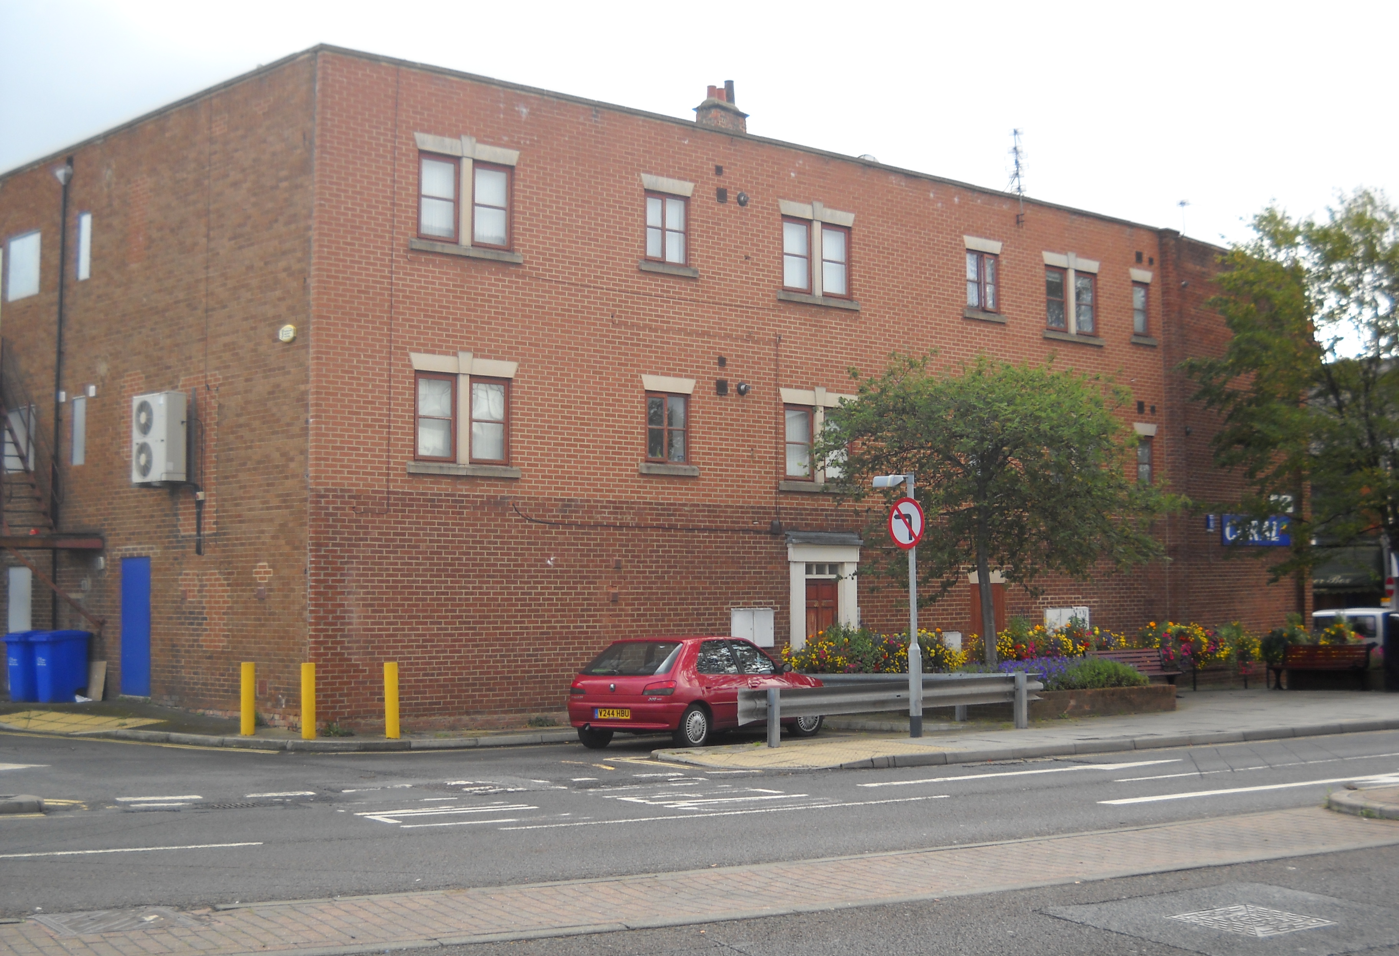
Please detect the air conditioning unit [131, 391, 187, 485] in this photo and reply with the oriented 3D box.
[{"bbox_3d":[-7.309,-0.511,24.671,0.330,1.200,0.940,3,-5,-44],"label":"air conditioning unit"}]

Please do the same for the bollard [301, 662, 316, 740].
[{"bbox_3d":[-4.716,2.694,21.950,0.168,0.917,0.168,0,-4,0],"label":"bollard"}]

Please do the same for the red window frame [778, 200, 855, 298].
[{"bbox_3d":[1.829,-3.585,28.777,1.620,1.380,0.130,3,-5,-41],"label":"red window frame"}]

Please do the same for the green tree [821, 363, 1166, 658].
[{"bbox_3d":[4.143,0.509,25.300,4.700,4.400,4.400,0,-4,0],"label":"green tree"}]

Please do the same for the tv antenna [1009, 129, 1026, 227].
[{"bbox_3d":[5.605,-5.285,31.751,0.420,1.750,0.400,3,-5,-41],"label":"tv antenna"}]

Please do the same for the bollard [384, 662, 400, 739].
[{"bbox_3d":[-3.747,2.711,22.150,0.168,0.928,0.168,0,-4,0],"label":"bollard"}]

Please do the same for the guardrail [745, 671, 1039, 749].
[{"bbox_3d":[2.249,2.641,20.800,3.918,0.670,0.220,1,-4,-22],"label":"guardrail"}]

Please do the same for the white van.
[{"bbox_3d":[15.134,3.953,42.446,4.400,1.780,1.750,-2,-4,28],"label":"white van"}]

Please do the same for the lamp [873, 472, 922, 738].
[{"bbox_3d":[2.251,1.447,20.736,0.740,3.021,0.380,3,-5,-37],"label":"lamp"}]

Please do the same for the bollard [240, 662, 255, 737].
[{"bbox_3d":[-5.488,2.688,22.100,0.168,0.893,0.168,0,-4,0],"label":"bollard"}]

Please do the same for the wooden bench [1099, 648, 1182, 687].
[{"bbox_3d":[7.238,3.261,30.066,1.860,0.810,0.600,3,-5,-39],"label":"wooden bench"}]

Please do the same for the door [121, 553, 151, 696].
[{"bbox_3d":[-7.961,2.100,25.705,0.080,1.960,0.850,3,-5,-44],"label":"door"}]

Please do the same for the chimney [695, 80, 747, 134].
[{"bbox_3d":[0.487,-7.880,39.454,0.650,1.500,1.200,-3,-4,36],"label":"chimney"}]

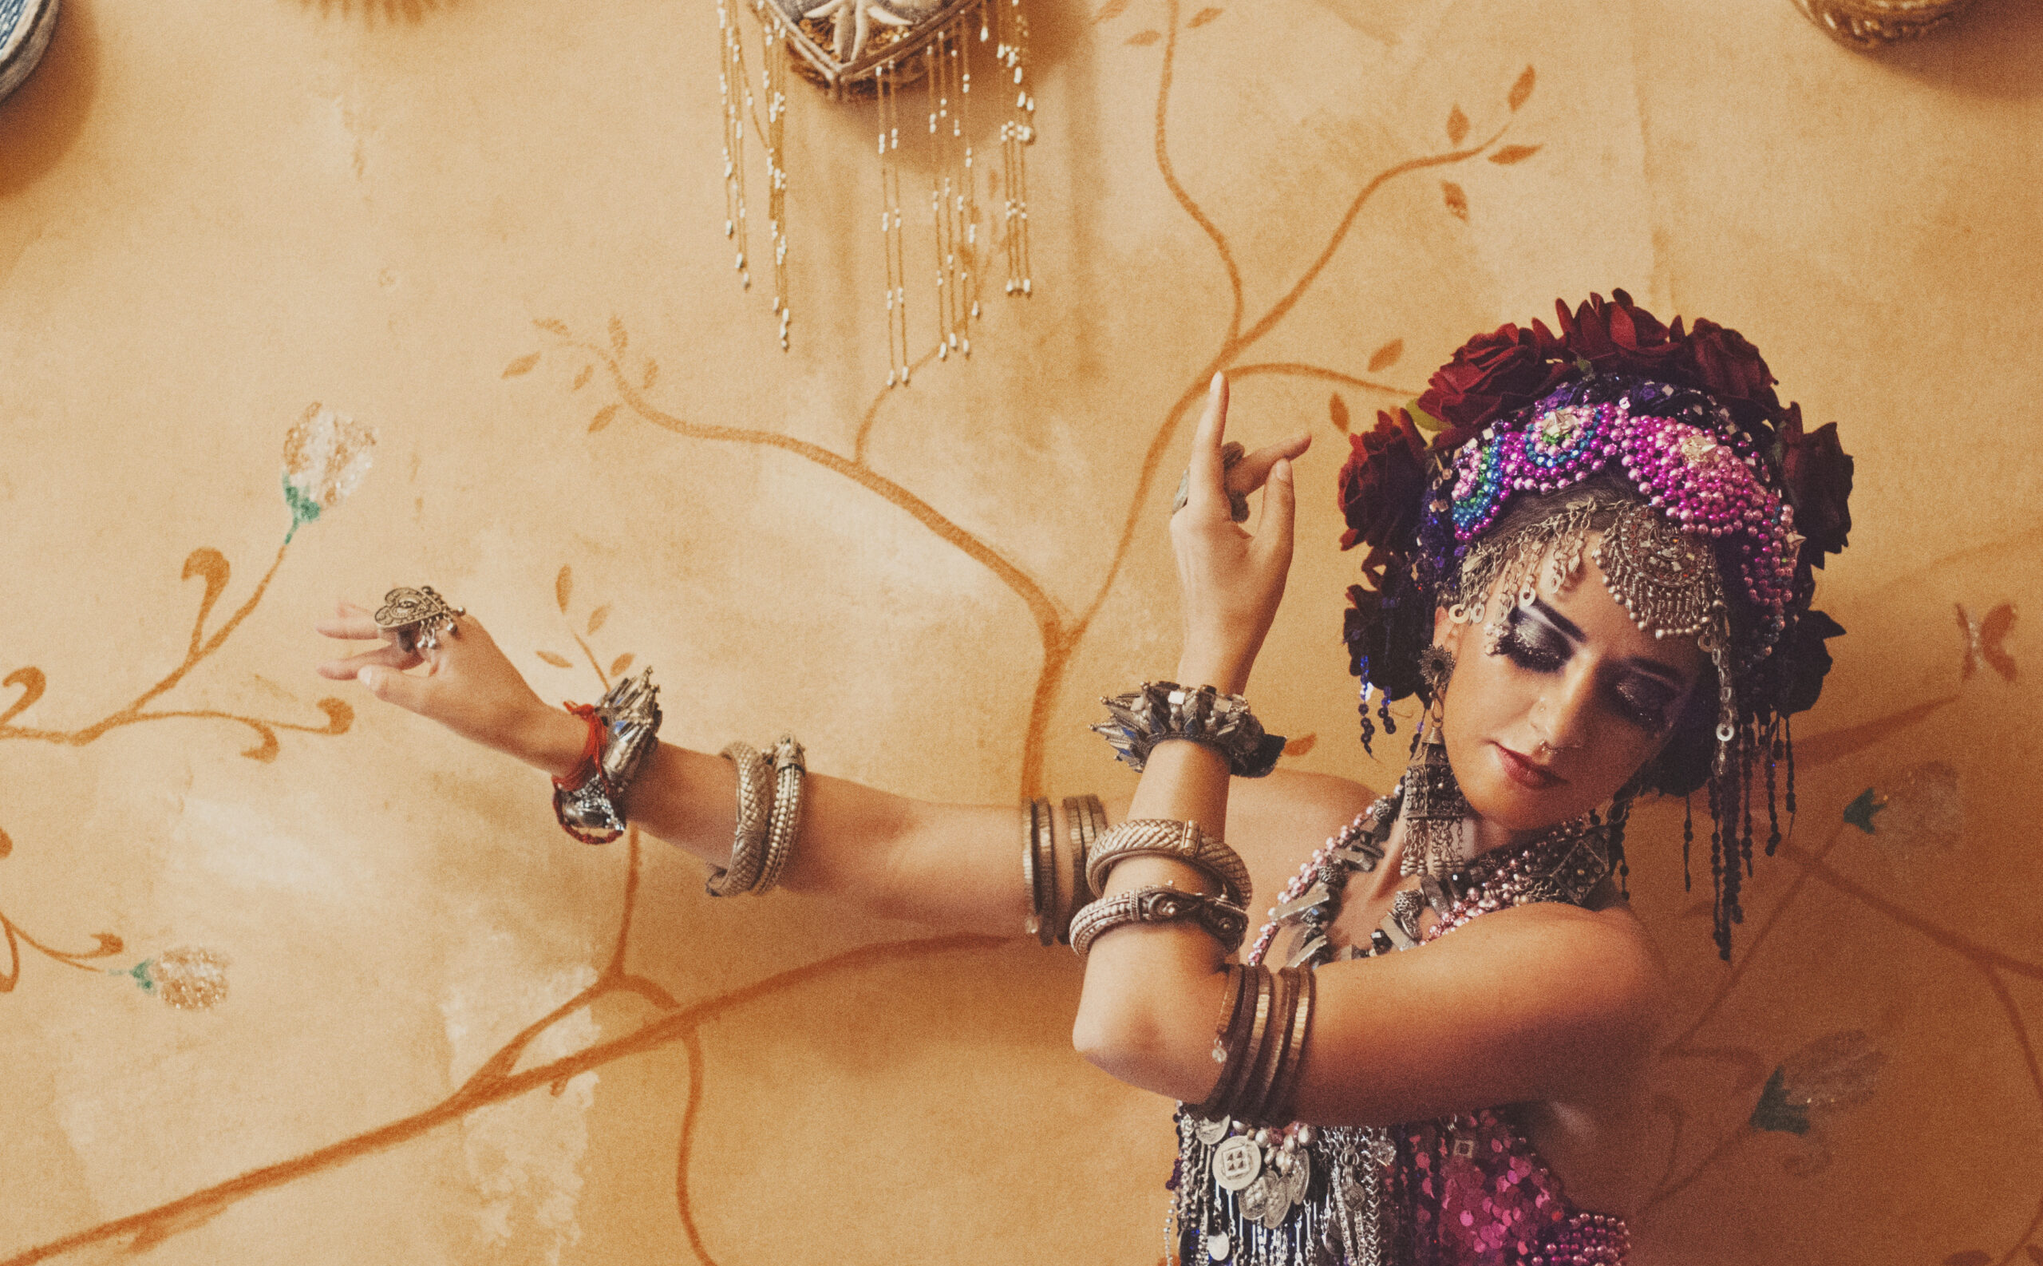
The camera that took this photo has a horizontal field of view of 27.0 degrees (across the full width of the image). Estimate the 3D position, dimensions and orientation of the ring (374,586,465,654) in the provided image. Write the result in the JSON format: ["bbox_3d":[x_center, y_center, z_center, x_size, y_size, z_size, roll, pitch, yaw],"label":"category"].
[{"bbox_3d":[-0.322,-0.007,2.280,0.044,0.026,0.034,-5,36,1],"label":"ring"}]

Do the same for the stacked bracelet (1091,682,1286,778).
[{"bbox_3d":[0.087,0.051,2.220,0.100,0.034,0.095,7,-16,2],"label":"stacked bracelet"}]

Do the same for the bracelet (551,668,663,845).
[{"bbox_3d":[-0.225,0.067,2.310,0.042,0.092,0.095,18,6,-16],"label":"bracelet"}]

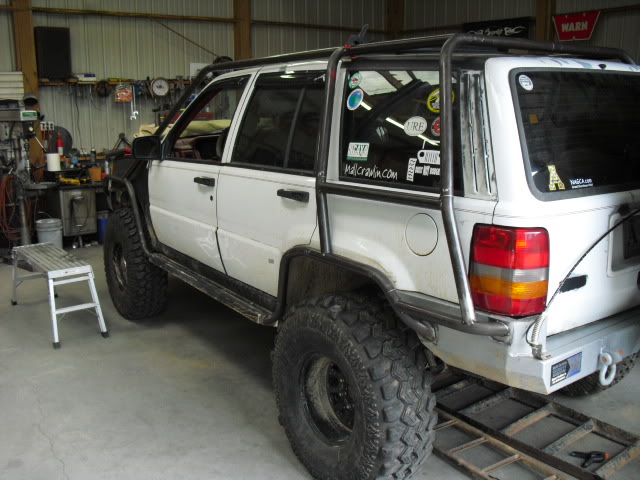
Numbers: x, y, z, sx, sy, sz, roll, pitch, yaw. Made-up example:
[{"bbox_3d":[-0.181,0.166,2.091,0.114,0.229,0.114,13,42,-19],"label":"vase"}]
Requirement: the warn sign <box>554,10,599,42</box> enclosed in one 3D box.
[{"bbox_3d":[3.400,-2.830,8.820,0.020,0.345,0.700,-10,16,-36],"label":"warn sign"}]

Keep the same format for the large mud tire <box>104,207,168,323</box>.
[{"bbox_3d":[-1.419,0.175,5.102,0.310,0.870,0.870,-8,15,-31],"label":"large mud tire"}]

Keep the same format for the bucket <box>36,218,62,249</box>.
[{"bbox_3d":[-2.963,-0.041,7.300,0.295,0.360,0.295,-5,14,-22],"label":"bucket"}]

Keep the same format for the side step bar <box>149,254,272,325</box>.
[{"bbox_3d":[-0.661,0.256,3.710,0.115,0.070,1.400,-9,16,-35],"label":"side step bar"}]

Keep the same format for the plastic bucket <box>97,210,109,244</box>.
[{"bbox_3d":[-2.415,-0.131,7.600,0.290,0.360,0.290,-4,14,-18],"label":"plastic bucket"}]

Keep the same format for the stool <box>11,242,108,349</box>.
[{"bbox_3d":[-2.016,0.361,5.048,0.360,0.500,1.170,-10,16,-37],"label":"stool"}]

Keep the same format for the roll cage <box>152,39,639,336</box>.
[{"bbox_3d":[0.430,-0.523,3.560,1.800,0.980,2.850,-9,16,-35],"label":"roll cage"}]

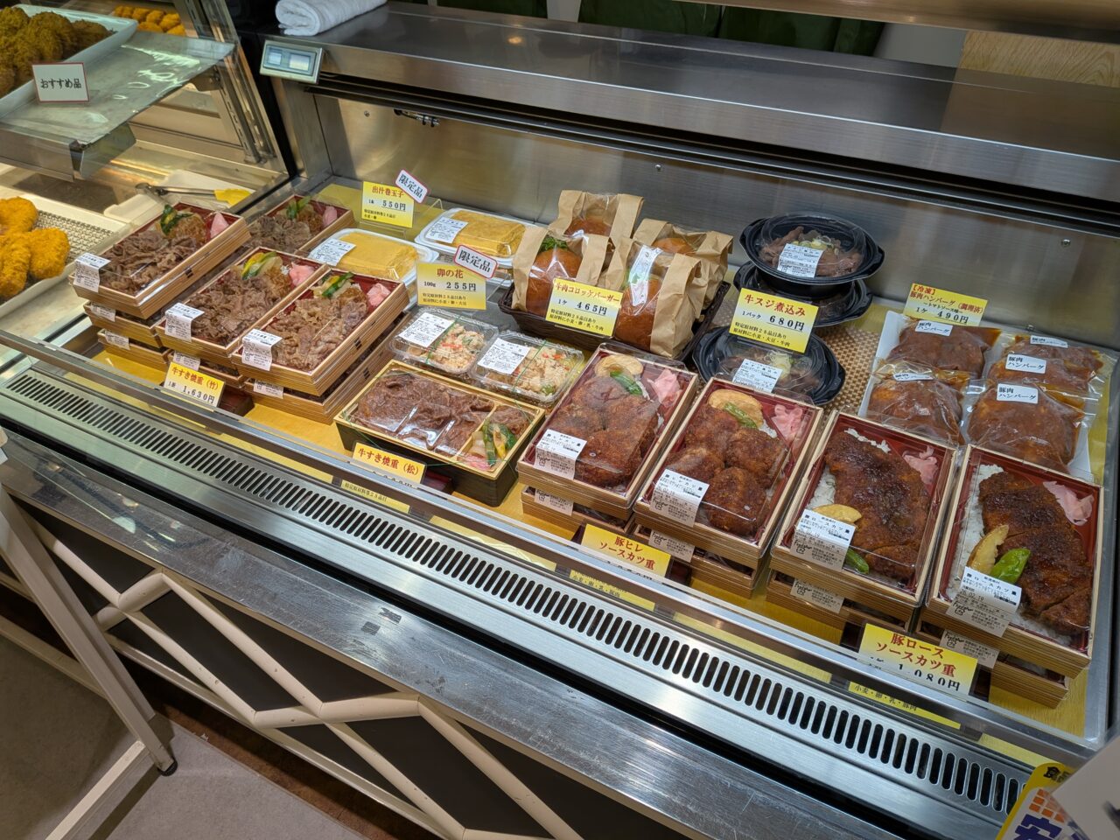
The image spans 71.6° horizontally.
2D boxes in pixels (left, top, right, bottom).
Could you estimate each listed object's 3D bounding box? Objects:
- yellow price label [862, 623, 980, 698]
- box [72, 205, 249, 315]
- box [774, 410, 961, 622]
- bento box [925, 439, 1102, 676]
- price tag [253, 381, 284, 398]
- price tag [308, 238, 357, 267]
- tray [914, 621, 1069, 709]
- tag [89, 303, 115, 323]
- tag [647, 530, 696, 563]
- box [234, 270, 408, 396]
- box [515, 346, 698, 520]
[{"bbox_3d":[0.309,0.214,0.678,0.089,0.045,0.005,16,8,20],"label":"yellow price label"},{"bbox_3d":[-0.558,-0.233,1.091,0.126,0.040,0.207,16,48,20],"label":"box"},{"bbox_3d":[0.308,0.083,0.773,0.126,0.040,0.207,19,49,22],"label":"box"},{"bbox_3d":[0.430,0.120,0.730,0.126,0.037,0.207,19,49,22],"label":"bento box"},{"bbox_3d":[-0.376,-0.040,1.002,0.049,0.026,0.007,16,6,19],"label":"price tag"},{"bbox_3d":[-0.337,-0.247,1.144,0.050,0.006,0.053,18,67,21],"label":"price tag"},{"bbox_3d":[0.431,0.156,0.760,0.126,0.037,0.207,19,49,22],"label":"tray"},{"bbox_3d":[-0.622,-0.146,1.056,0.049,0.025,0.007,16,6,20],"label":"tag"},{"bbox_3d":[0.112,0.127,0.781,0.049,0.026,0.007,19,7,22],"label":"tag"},{"bbox_3d":[-0.327,-0.129,1.085,0.131,0.034,0.216,16,48,19],"label":"box"},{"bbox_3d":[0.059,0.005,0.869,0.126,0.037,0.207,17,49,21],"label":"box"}]

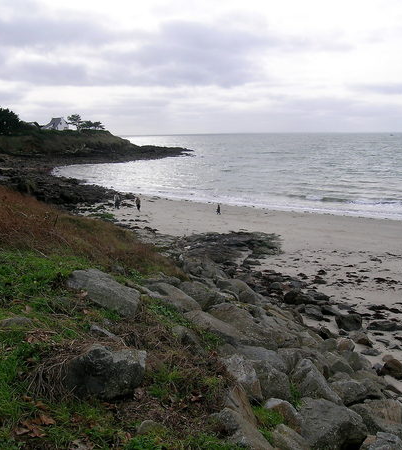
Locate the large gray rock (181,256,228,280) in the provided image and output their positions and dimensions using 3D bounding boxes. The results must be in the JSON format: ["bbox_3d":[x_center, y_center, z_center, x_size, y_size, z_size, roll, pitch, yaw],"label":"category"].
[{"bbox_3d":[0.112,1.389,15.500,1.450,0.750,1.100,-3,11,-14],"label":"large gray rock"}]

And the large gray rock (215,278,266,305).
[{"bbox_3d":[1.074,1.809,13.200,1.350,0.700,1.000,-3,11,-14],"label":"large gray rock"}]

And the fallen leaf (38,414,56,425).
[{"bbox_3d":[-0.939,1.182,2.950,0.110,0.035,0.090,-1,11,0],"label":"fallen leaf"}]

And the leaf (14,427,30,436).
[{"bbox_3d":[-1.036,1.191,2.800,0.095,0.035,0.080,-1,11,0],"label":"leaf"}]

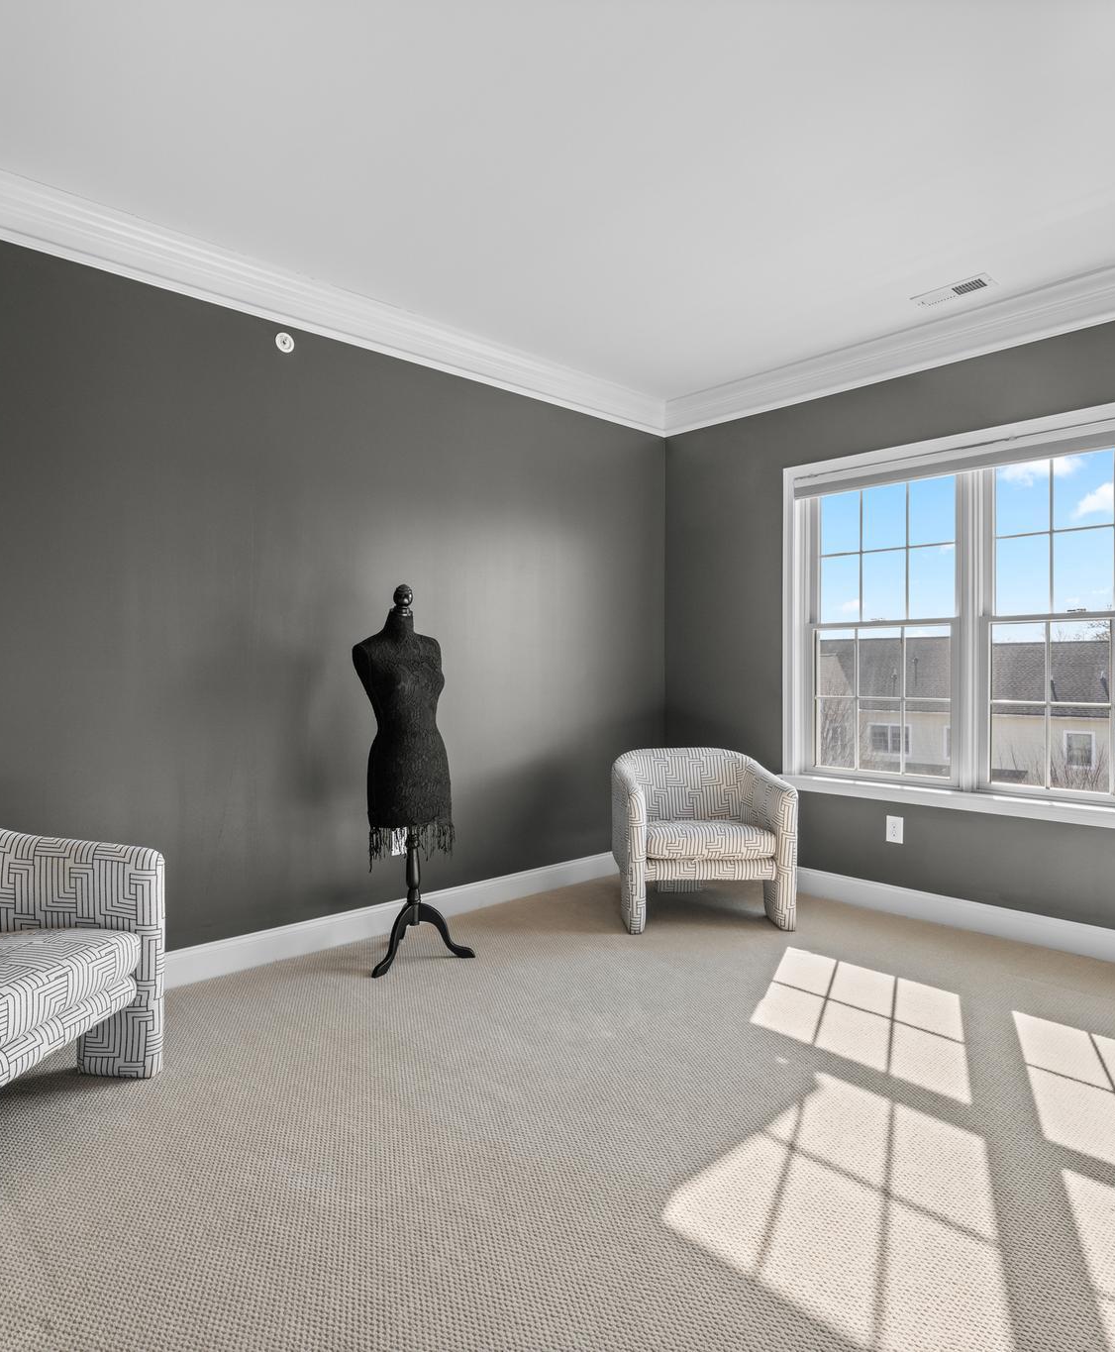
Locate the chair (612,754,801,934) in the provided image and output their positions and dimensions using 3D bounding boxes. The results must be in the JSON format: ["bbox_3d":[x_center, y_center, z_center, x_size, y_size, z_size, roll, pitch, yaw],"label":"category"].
[{"bbox_3d":[0.644,0.746,3.771,0.742,0.736,0.736,0,1,-5],"label":"chair"}]

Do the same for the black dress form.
[{"bbox_3d":[-0.566,0.380,3.145,0.400,1.479,0.370,0,1,-42],"label":"black dress form"}]

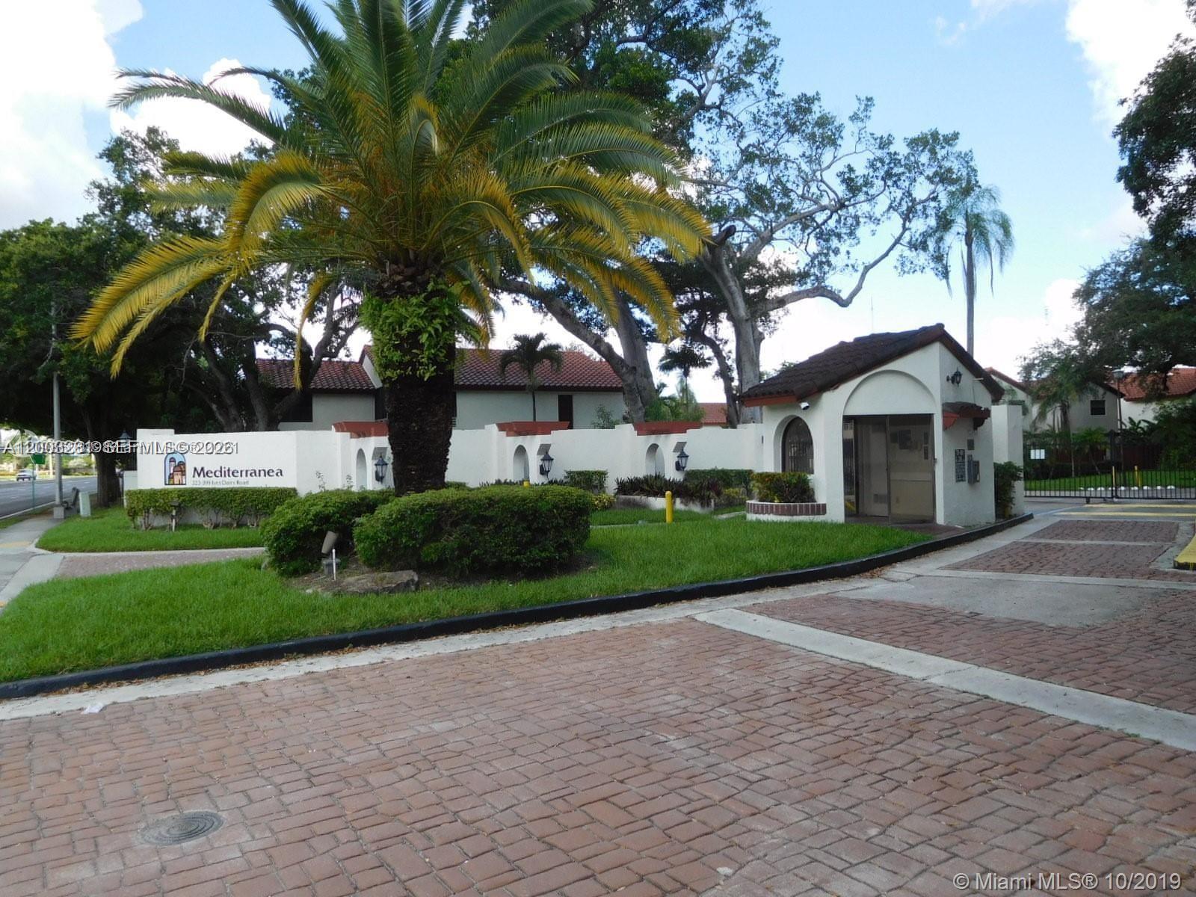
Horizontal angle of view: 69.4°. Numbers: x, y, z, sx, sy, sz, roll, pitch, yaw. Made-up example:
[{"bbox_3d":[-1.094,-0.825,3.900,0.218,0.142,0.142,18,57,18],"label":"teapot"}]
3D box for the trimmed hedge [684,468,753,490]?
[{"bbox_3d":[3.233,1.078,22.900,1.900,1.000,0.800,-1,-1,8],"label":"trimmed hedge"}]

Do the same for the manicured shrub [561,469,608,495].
[{"bbox_3d":[-0.362,1.141,23.900,1.280,1.000,0.800,-1,-1,3],"label":"manicured shrub"}]

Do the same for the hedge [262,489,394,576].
[{"bbox_3d":[-3.776,1.158,12.100,1.850,1.050,1.600,-1,-1,-18],"label":"hedge"}]

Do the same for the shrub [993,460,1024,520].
[{"bbox_3d":[8.708,0.887,18.400,0.700,1.220,0.700,-1,-1,0],"label":"shrub"}]

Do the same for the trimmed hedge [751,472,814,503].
[{"bbox_3d":[3.390,0.720,15.830,0.780,0.610,1.250,-1,-1,-33],"label":"trimmed hedge"}]

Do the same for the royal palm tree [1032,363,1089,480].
[{"bbox_3d":[23.490,-1.398,44.000,2.800,5.750,2.800,-1,-1,0],"label":"royal palm tree"}]

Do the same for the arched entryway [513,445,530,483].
[{"bbox_3d":[-1.701,0.444,20.376,0.300,1.070,0.750,-1,-1,-33],"label":"arched entryway"}]

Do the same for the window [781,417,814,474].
[{"bbox_3d":[3.790,-0.058,16.250,0.140,1.100,1.020,-1,-1,-33],"label":"window"}]

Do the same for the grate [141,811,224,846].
[{"bbox_3d":[-1.761,1.624,3.658,0.350,0.030,0.350,-1,-1,0],"label":"grate"}]

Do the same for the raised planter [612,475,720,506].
[{"bbox_3d":[1.821,1.218,22.300,0.850,0.880,3.300,0,-1,-41],"label":"raised planter"}]

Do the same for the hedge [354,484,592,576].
[{"bbox_3d":[-1.639,1.049,11.700,3.000,1.050,1.550,-1,-1,4],"label":"hedge"}]

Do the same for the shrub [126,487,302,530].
[{"bbox_3d":[-8.991,1.404,20.100,4.050,0.950,0.800,-1,-1,8],"label":"shrub"}]

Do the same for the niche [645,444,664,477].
[{"bbox_3d":[1.531,0.414,21.676,0.300,1.070,0.770,-1,-1,-33],"label":"niche"}]

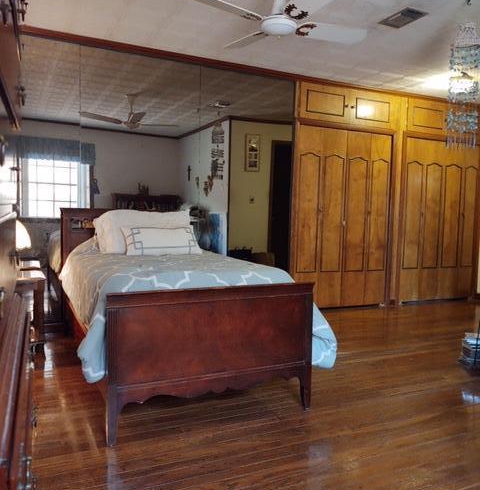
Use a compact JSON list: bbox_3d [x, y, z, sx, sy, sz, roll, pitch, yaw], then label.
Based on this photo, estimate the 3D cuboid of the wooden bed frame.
[{"bbox_3d":[-0.542,0.296,3.350,1.070,1.040,2.080,-1,5,-26],"label":"wooden bed frame"}]

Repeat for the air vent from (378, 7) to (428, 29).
[{"bbox_3d":[1.143,-1.583,3.507,0.206,0.030,0.317,-1,5,-26],"label":"air vent"}]

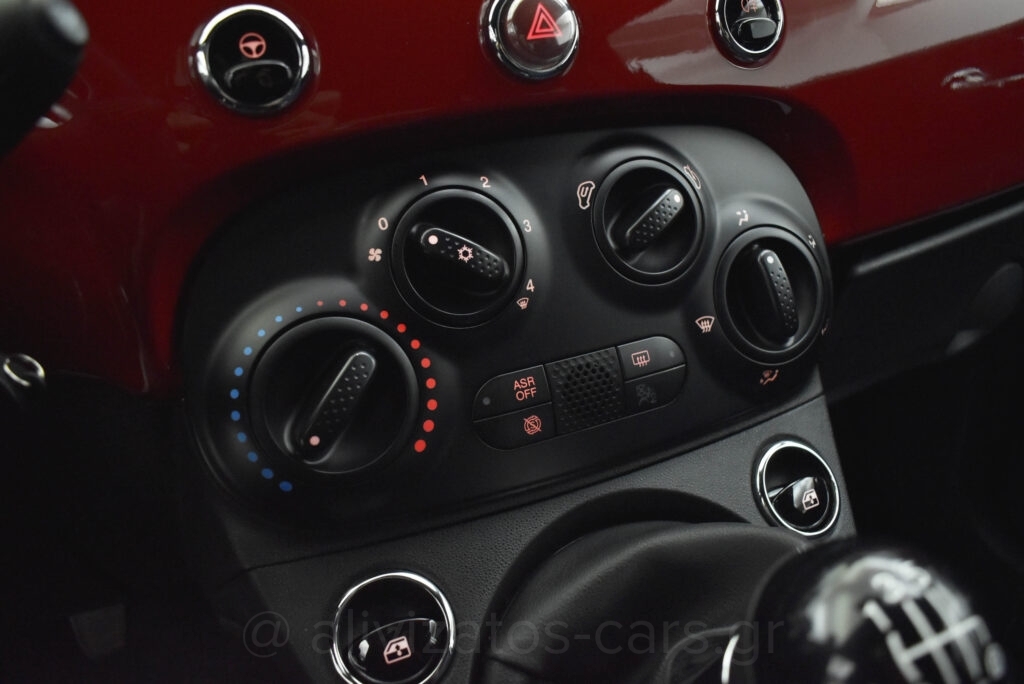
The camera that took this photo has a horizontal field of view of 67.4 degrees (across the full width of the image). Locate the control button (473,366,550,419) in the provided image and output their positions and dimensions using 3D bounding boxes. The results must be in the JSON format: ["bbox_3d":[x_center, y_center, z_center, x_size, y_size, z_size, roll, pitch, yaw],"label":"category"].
[{"bbox_3d":[-0.001,0.018,0.271,0.029,0.014,0.006,-13,7,-20],"label":"control button"}]

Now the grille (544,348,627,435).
[{"bbox_3d":[0.027,0.018,0.282,0.029,0.026,0.006,-13,7,-20],"label":"grille"}]

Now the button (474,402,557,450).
[{"bbox_3d":[0.001,0.031,0.272,0.029,0.012,0.006,-13,7,-20],"label":"button"}]

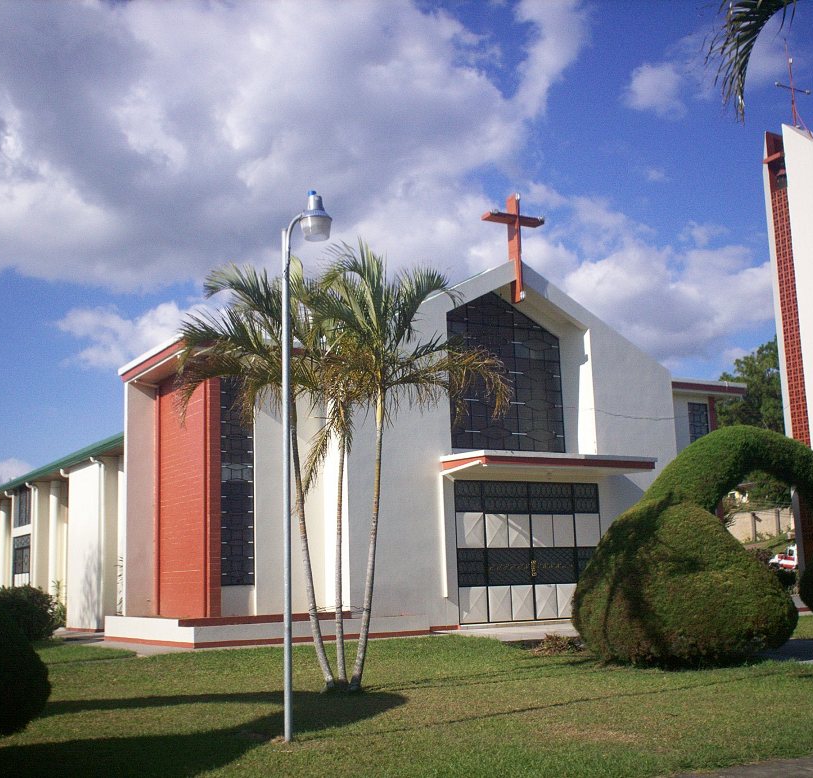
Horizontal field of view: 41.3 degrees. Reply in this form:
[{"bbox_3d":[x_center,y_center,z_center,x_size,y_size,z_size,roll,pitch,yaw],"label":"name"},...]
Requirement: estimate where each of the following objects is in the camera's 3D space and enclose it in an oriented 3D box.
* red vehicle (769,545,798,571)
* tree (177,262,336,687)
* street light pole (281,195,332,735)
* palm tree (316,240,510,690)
[{"bbox_3d":[22.705,9.743,62.000,4.200,1.750,1.750,4,-12,-29],"label":"red vehicle"},{"bbox_3d":[-1.993,1.070,14.402,2.200,5.680,2.050,-2,-10,0],"label":"tree"},{"bbox_3d":[-0.939,0.612,10.162,0.520,5.180,0.300,-3,-10,8],"label":"street light pole"},{"bbox_3d":[0.141,0.871,14.255,2.650,5.970,2.400,-2,-10,0],"label":"palm tree"}]

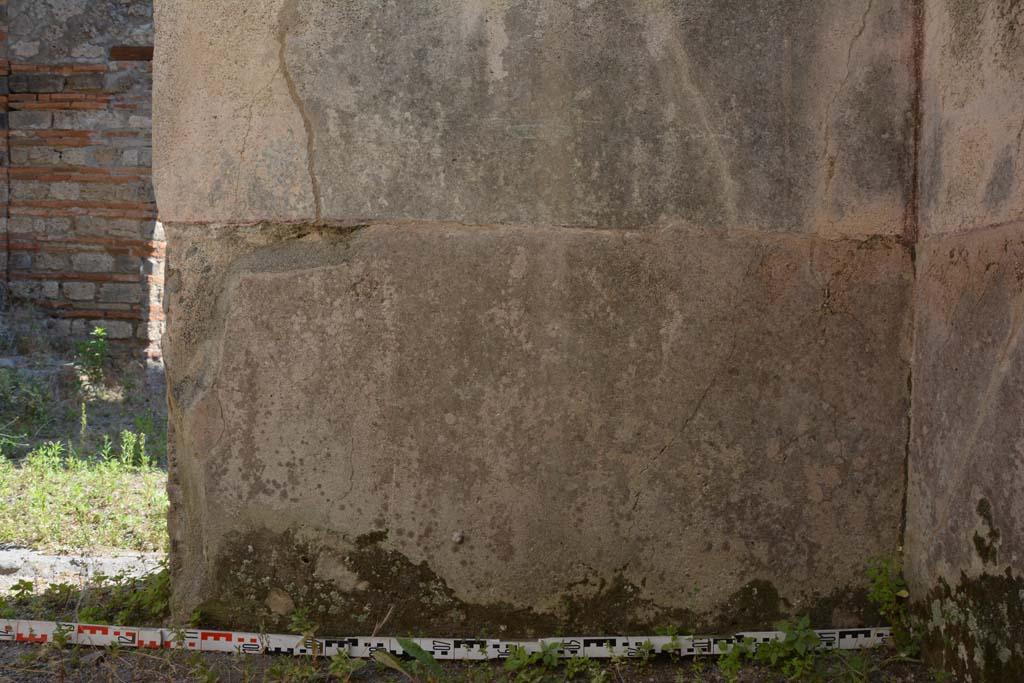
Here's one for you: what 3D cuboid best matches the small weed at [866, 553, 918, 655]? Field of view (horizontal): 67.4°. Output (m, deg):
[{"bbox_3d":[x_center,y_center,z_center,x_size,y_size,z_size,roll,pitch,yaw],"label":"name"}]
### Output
[{"bbox_3d":[0.590,0.406,1.190,0.078,0.155,0.075,0,2,0],"label":"small weed"}]

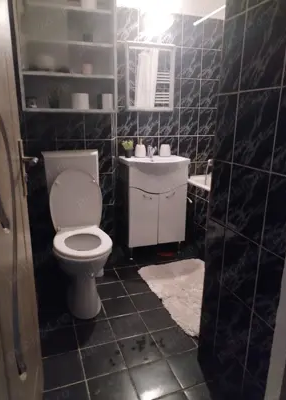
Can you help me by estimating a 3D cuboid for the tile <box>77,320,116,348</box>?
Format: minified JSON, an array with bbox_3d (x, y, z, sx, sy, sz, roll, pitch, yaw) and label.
[{"bbox_3d":[-0.281,0.775,1.740,0.202,0.010,0.199,-5,16,-20],"label":"tile"}]

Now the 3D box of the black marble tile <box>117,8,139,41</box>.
[{"bbox_3d":[-0.130,-1.433,2.445,0.200,0.252,0.010,-5,16,-20],"label":"black marble tile"}]

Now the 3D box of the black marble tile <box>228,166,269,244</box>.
[{"bbox_3d":[0.366,0.008,1.058,0.010,0.246,0.193,-5,16,-20],"label":"black marble tile"}]

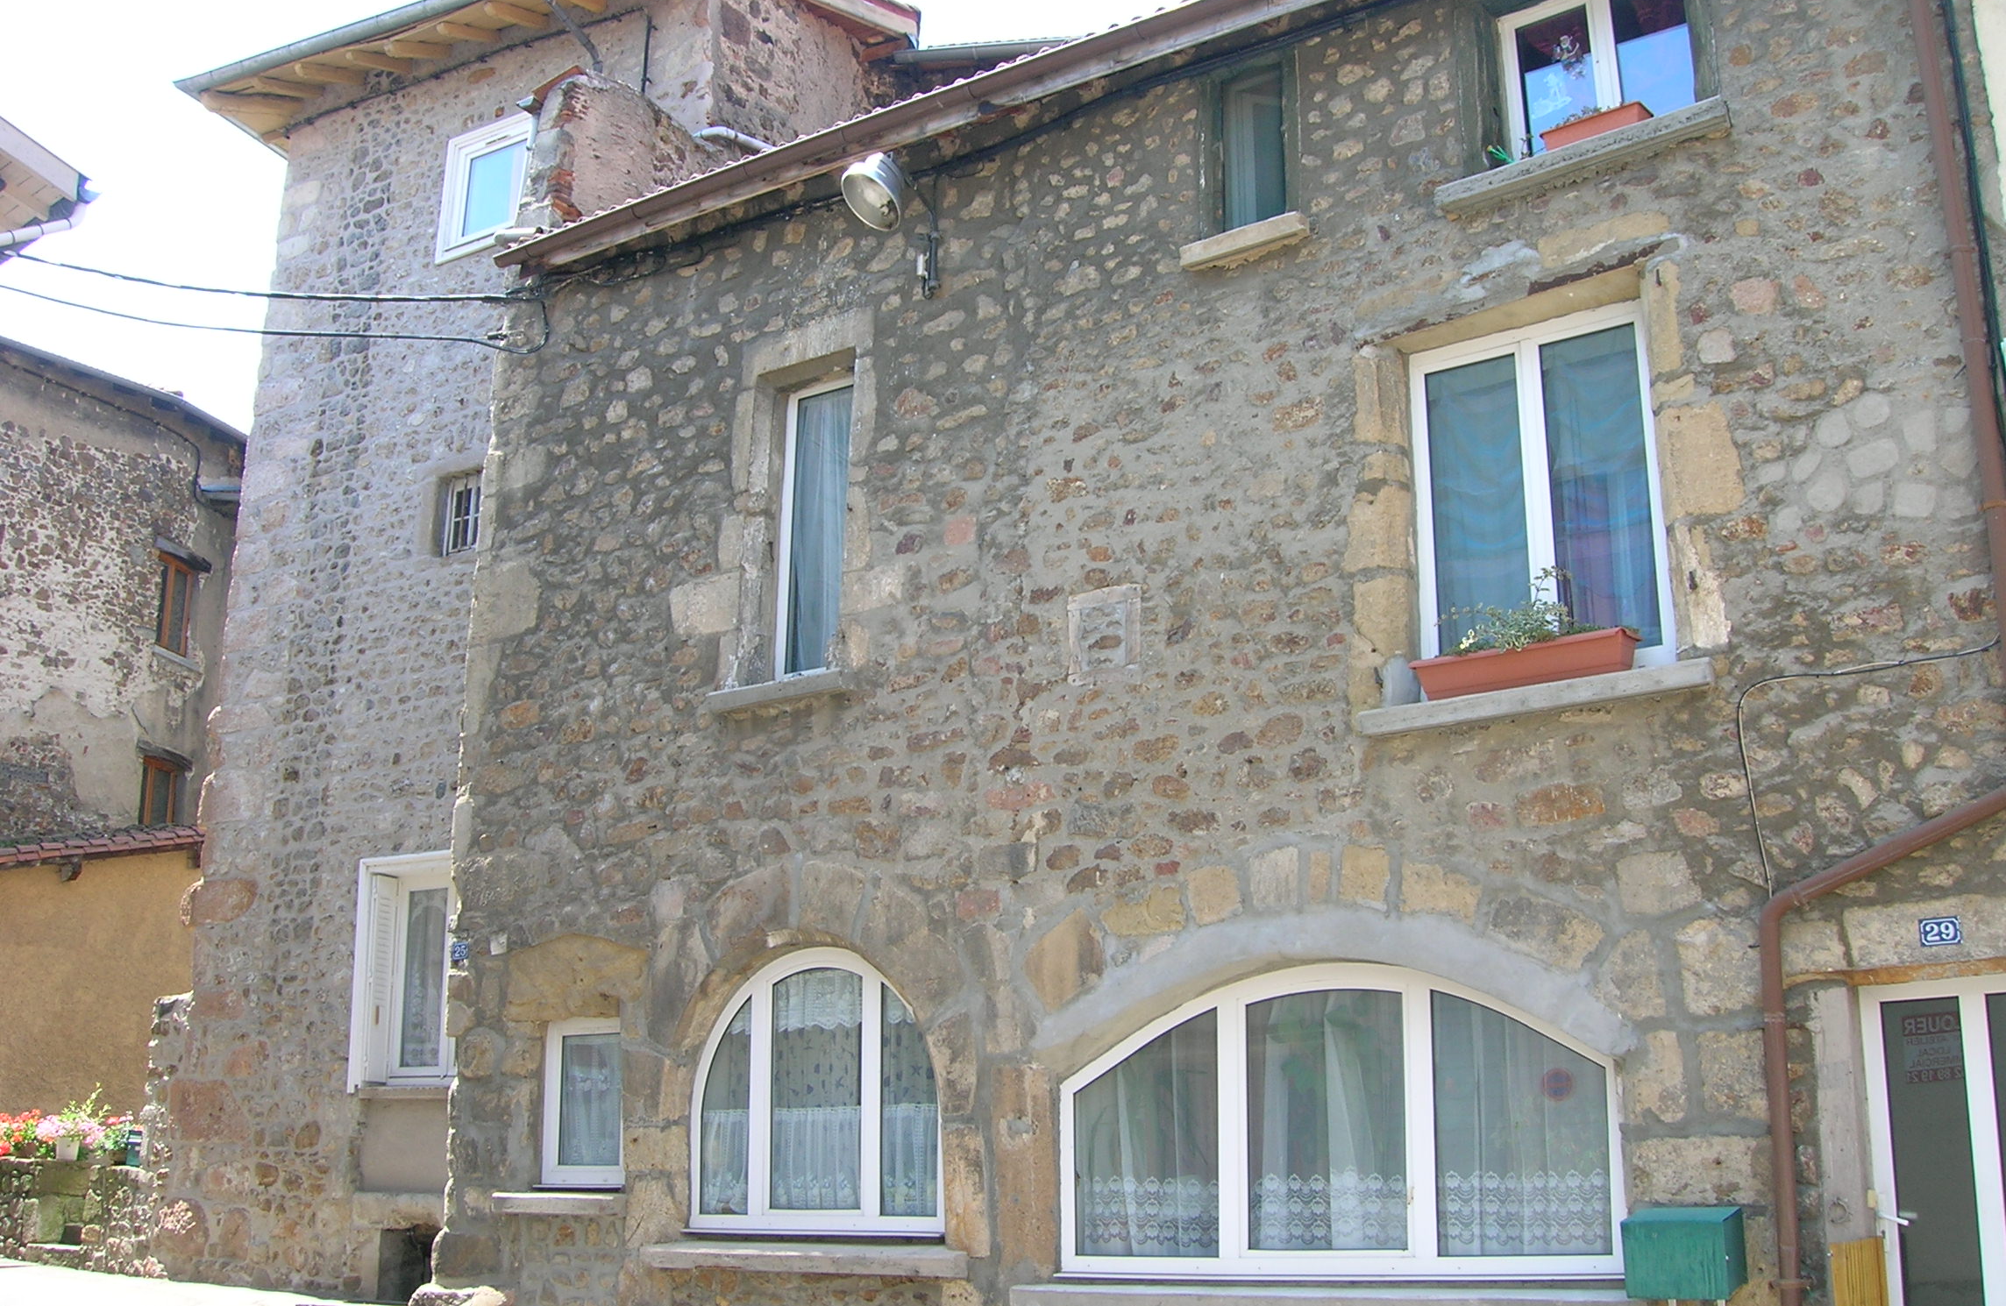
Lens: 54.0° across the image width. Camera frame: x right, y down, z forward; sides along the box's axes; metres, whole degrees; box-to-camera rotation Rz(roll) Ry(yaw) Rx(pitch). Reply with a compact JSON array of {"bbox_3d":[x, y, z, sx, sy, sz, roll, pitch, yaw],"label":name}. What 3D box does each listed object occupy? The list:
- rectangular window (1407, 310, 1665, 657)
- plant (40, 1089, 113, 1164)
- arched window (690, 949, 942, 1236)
[{"bbox_3d":[2.456,-0.679,8.979,1.129,1.747,0.100,-10,-20,31],"label":"rectangular window"},{"bbox_3d":[-8.390,4.285,17.800,0.600,0.640,0.500,-9,-19,28],"label":"plant"},{"bbox_3d":[-0.931,2.280,10.255,1.649,1.474,0.100,-10,-20,31],"label":"arched window"}]

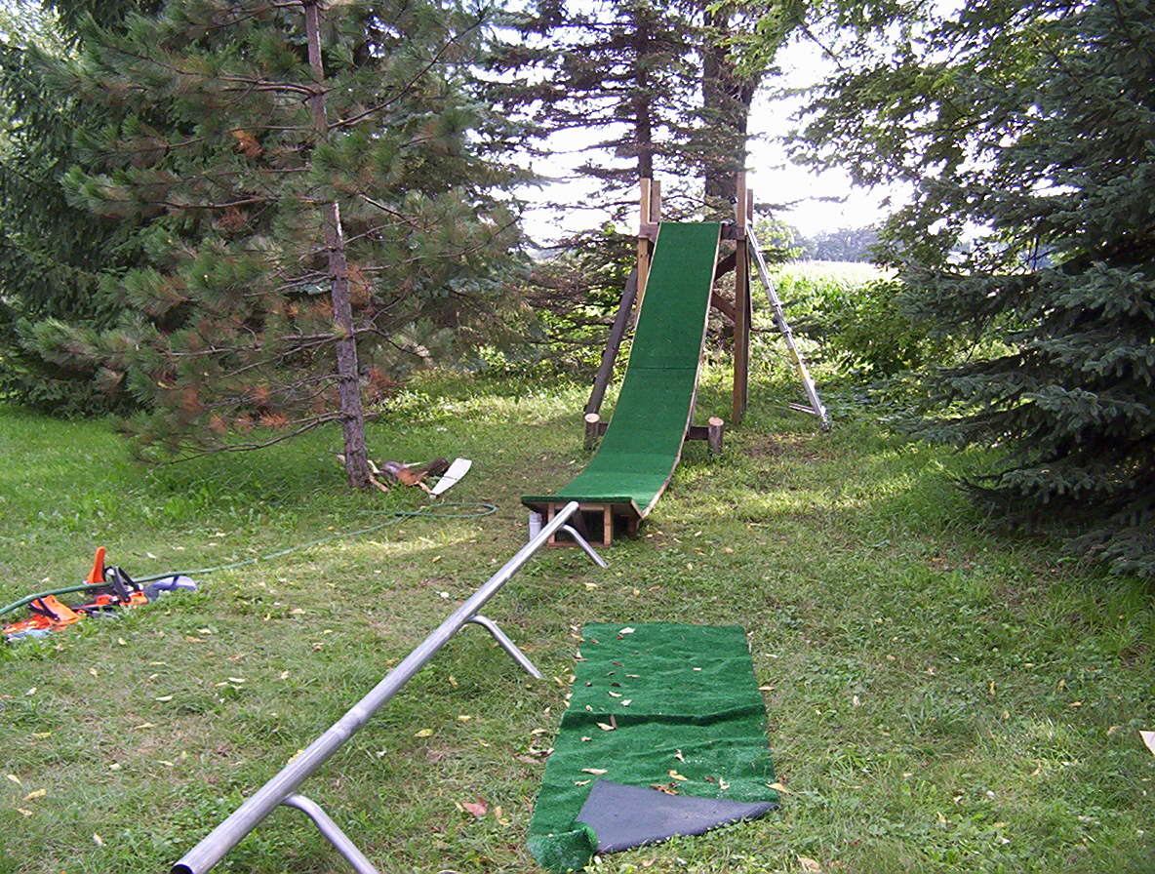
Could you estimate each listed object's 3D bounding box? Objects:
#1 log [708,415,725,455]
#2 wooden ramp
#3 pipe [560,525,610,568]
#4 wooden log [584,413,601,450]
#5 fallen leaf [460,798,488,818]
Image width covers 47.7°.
[{"bbox_3d":[1.103,0.000,10.380,0.115,0.265,0.115,1,8,10],"label":"log"},{"bbox_3d":[0.568,-0.816,10.188,0.625,1.887,6.440,1,8,10],"label":"wooden ramp"},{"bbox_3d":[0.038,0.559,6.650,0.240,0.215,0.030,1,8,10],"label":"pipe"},{"bbox_3d":[0.118,-0.029,10.560,0.115,0.255,0.115,1,8,10],"label":"wooden log"},{"bbox_3d":[-0.270,0.969,3.419,0.070,0.020,0.070,1,8,10],"label":"fallen leaf"}]

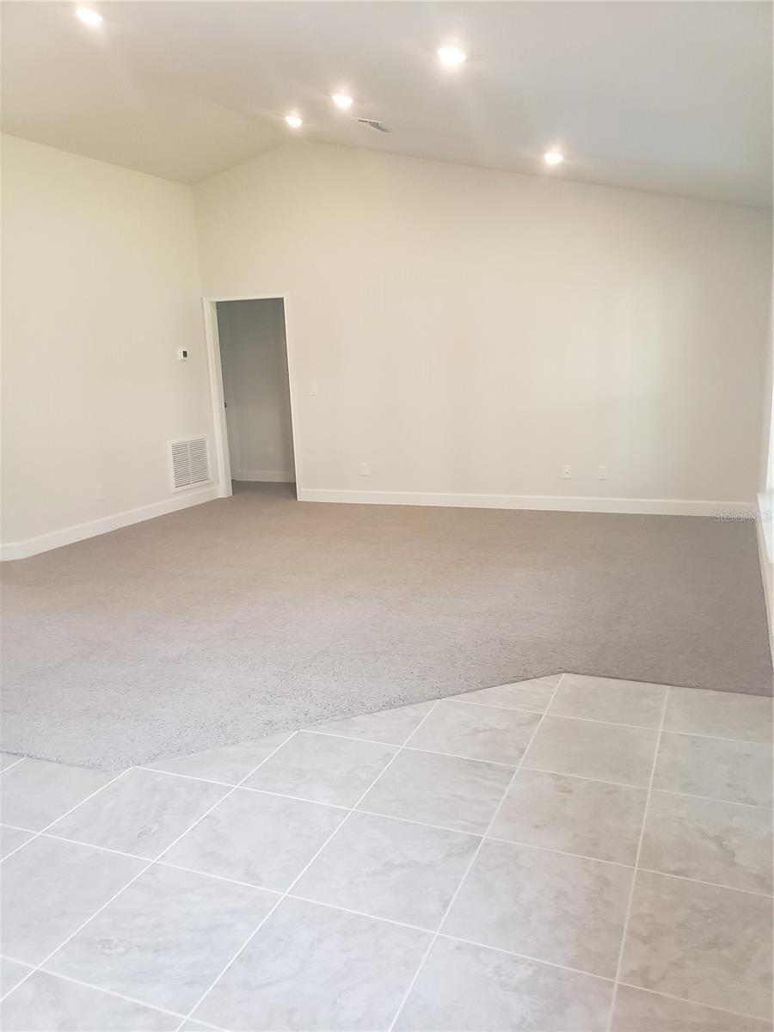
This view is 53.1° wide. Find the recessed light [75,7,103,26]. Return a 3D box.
[{"bbox_3d":[-1.640,-2.752,4.273,0.150,0.030,0.150,18,19,20],"label":"recessed light"}]

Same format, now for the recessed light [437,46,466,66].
[{"bbox_3d":[0.302,-2.139,3.609,0.150,0.030,0.150,18,19,20],"label":"recessed light"}]

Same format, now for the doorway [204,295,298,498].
[{"bbox_3d":[-1.389,-1.231,8.195,1.029,2.130,0.140,3,13,24],"label":"doorway"}]

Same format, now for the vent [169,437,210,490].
[{"bbox_3d":[-2.038,-0.554,8.106,0.022,0.530,0.630,3,13,24],"label":"vent"}]

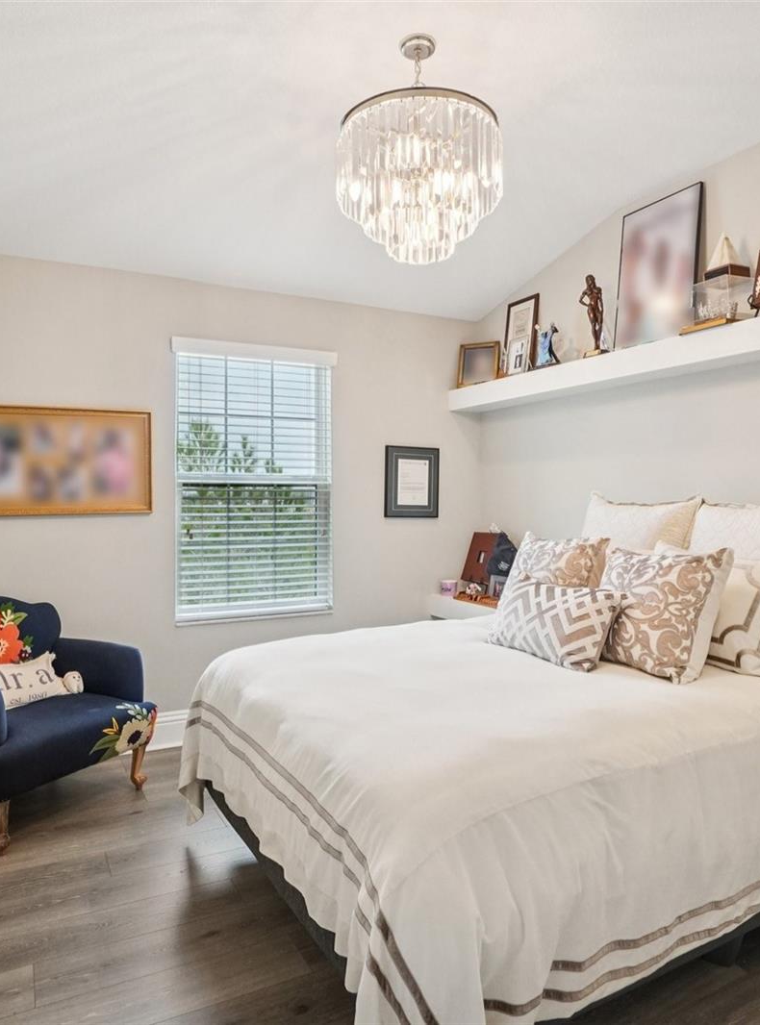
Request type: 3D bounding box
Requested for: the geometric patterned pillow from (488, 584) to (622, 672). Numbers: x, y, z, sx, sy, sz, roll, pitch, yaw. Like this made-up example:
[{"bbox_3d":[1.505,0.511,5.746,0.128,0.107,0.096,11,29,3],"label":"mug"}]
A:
[{"bbox_3d":[0.660,0.414,2.452,0.140,0.310,0.470,43,-21,-27],"label":"geometric patterned pillow"}]

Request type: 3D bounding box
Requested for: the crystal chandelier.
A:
[{"bbox_3d":[0.130,-1.287,2.269,0.580,0.720,0.580,1,1,0],"label":"crystal chandelier"}]

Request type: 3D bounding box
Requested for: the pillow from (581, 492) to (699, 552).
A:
[{"bbox_3d":[1.268,0.231,3.206,0.170,0.610,0.610,13,-5,-29],"label":"pillow"}]

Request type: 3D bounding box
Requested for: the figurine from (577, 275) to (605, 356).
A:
[{"bbox_3d":[1.153,-1.061,3.484,0.110,0.465,0.150,0,1,-41],"label":"figurine"}]

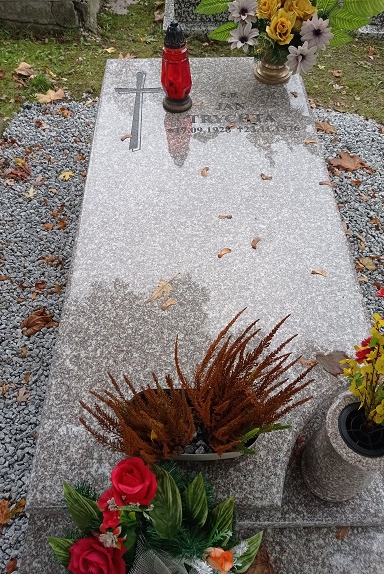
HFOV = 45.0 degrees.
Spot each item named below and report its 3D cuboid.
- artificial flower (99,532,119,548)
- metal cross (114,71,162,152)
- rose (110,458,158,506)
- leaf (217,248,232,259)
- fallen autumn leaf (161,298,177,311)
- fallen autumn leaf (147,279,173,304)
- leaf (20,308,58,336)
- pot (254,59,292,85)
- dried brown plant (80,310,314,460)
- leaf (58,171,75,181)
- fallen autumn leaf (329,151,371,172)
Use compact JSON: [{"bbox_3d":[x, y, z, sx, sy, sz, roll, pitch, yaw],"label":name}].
[{"bbox_3d":[-0.146,0.448,0.820,0.034,0.022,0.030,-1,53,0],"label":"artificial flower"},{"bbox_3d":[-0.213,-0.691,1.788,0.190,0.012,0.530,-1,54,0],"label":"metal cross"},{"bbox_3d":[-0.112,0.371,0.885,0.086,0.068,0.086,-1,53,0],"label":"rose"},{"bbox_3d":[0.097,-0.098,1.367,0.050,0.008,0.017,-33,61,-21],"label":"leaf"},{"bbox_3d":[-0.063,0.045,1.241,0.047,0.008,0.024,-30,59,-20],"label":"fallen autumn leaf"},{"bbox_3d":[-0.083,0.018,1.263,0.050,0.010,0.095,20,56,15],"label":"fallen autumn leaf"},{"bbox_3d":[-0.459,0.111,1.384,0.095,0.030,0.080,-37,60,-25],"label":"leaf"},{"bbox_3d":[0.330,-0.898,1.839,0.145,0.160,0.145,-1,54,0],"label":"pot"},{"bbox_3d":[0.016,0.222,0.967,0.415,0.240,0.265,-1,52,0],"label":"dried brown plant"},{"bbox_3d":[-0.485,-0.435,1.801,0.051,0.012,0.049,24,56,18],"label":"leaf"},{"bbox_3d":[0.705,-0.558,2.071,0.190,0.035,0.125,9,54,8],"label":"fallen autumn leaf"}]

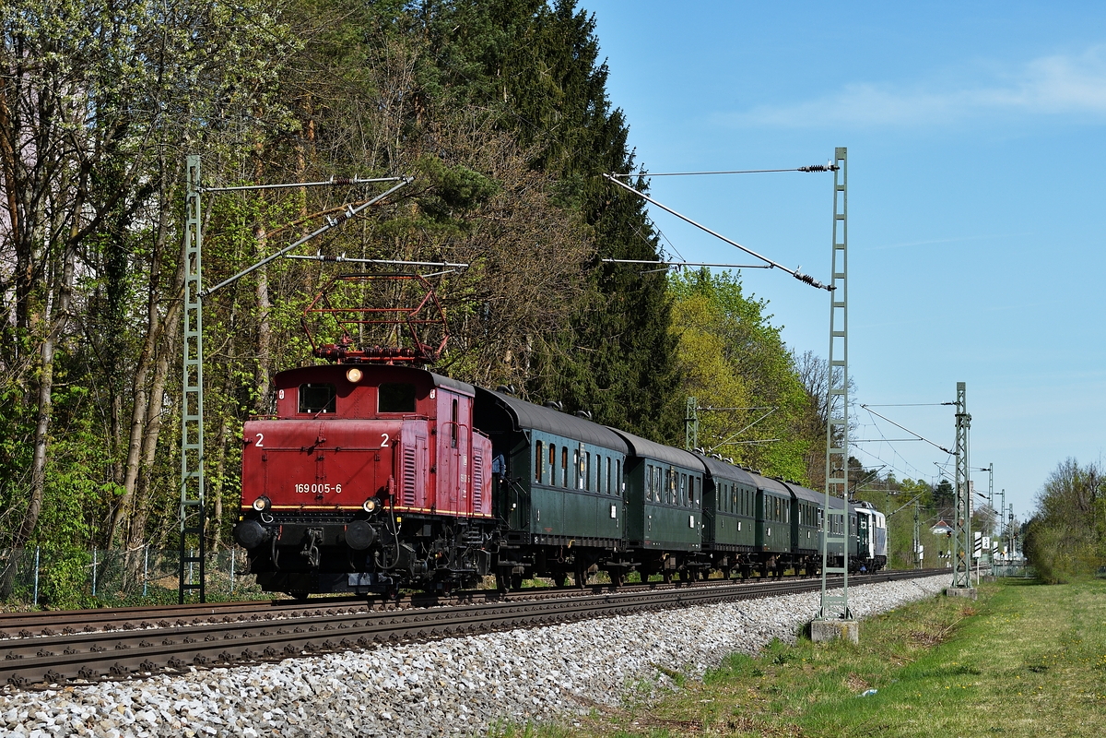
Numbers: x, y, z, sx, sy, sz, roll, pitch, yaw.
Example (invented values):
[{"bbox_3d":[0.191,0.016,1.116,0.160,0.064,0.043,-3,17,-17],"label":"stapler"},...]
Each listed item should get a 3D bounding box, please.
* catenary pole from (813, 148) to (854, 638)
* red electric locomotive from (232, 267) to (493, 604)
[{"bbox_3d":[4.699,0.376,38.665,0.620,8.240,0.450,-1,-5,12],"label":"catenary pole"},{"bbox_3d":[-2.965,1.107,38.945,2.750,5.500,7.800,-1,-5,12],"label":"red electric locomotive"}]

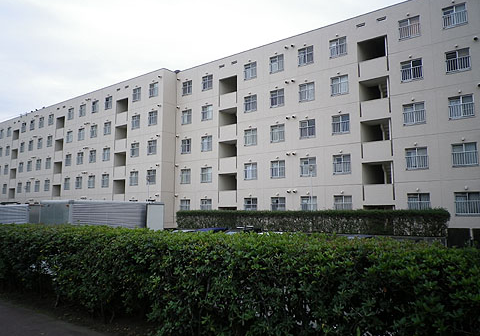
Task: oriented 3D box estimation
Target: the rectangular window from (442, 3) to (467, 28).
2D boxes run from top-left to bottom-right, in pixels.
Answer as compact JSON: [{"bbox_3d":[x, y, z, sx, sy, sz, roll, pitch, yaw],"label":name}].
[{"bbox_3d":[12.361,-8.723,22.318,1.206,1.246,0.150,-5,-8,37],"label":"rectangular window"}]

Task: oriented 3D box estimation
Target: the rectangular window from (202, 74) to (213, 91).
[{"bbox_3d":[-2.782,-7.372,33.669,1.206,1.258,0.180,-5,-8,37],"label":"rectangular window"}]

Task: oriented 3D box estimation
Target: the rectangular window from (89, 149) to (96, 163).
[{"bbox_3d":[-15.104,-1.182,39.924,1.179,1.265,0.150,-5,-8,37],"label":"rectangular window"}]

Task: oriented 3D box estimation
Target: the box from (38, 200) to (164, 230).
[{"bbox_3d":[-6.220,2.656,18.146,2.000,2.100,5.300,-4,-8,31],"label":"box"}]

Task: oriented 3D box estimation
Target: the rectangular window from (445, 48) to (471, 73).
[{"bbox_3d":[12.299,-6.017,21.863,1.194,1.246,0.150,-5,-8,37],"label":"rectangular window"}]

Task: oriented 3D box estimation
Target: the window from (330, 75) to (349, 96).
[{"bbox_3d":[6.713,-5.521,26.087,1.194,1.246,0.150,-5,-8,37],"label":"window"}]

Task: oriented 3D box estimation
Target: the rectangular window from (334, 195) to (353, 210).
[{"bbox_3d":[6.755,2.430,25.301,1.198,1.258,0.180,-5,-8,37],"label":"rectangular window"}]

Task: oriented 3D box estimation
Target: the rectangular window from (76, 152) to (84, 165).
[{"bbox_3d":[-17.280,-0.987,42.149,1.194,1.246,0.150,-5,-8,37],"label":"rectangular window"}]

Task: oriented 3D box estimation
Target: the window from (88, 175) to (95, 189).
[{"bbox_3d":[-15.895,1.487,41.596,1.172,1.287,0.150,-5,-8,37],"label":"window"}]

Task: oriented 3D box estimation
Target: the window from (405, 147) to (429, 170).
[{"bbox_3d":[10.623,-0.577,23.404,1.242,1.287,0.150,-5,-8,37],"label":"window"}]

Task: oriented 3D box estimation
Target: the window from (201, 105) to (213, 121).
[{"bbox_3d":[-2.806,-4.733,33.416,1.188,1.246,0.150,-5,-8,37],"label":"window"}]

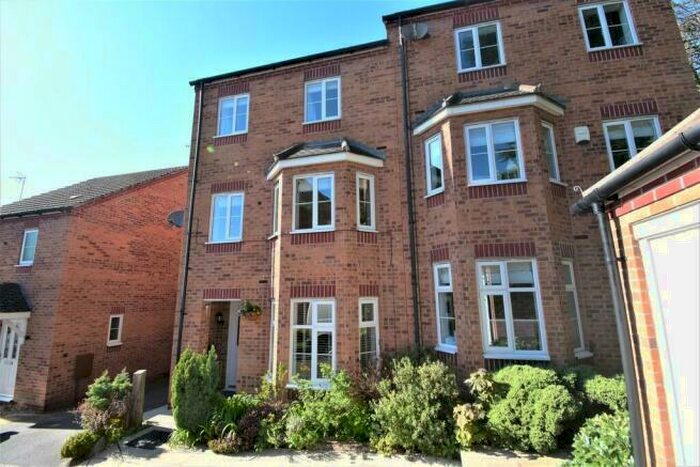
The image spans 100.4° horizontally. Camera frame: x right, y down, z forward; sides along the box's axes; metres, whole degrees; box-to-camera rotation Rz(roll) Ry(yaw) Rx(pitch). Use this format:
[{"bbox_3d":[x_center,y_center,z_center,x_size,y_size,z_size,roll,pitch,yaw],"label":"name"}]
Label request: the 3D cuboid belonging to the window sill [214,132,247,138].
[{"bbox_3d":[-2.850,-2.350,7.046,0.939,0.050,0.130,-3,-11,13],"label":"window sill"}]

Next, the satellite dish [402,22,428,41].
[{"bbox_3d":[1.324,-4.080,5.918,0.500,0.420,0.320,-3,-11,13],"label":"satellite dish"}]

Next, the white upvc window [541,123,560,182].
[{"bbox_3d":[3.558,-1.406,5.146,0.440,1.130,0.120,6,-12,-31],"label":"white upvc window"}]

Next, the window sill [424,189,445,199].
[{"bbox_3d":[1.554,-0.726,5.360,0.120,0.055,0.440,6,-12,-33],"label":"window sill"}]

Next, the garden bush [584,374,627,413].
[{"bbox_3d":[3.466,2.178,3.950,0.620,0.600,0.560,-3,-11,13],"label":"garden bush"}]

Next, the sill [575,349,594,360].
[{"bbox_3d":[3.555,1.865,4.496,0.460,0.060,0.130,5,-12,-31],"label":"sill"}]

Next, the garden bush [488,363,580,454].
[{"bbox_3d":[2.343,2.197,3.796,1.000,0.920,0.820,-3,-11,13],"label":"garden bush"}]

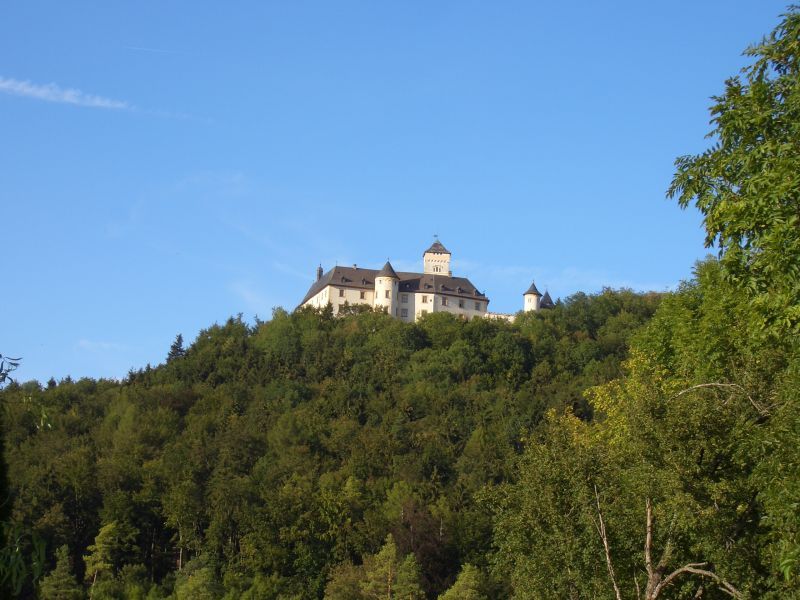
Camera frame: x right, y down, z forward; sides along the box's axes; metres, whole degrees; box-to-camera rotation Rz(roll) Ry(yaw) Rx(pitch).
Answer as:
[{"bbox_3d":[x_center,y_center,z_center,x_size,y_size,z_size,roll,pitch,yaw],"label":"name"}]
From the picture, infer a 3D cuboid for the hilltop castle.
[{"bbox_3d":[9.400,-3.500,485.000,68.500,28.900,33.000,4,-13,-18],"label":"hilltop castle"}]

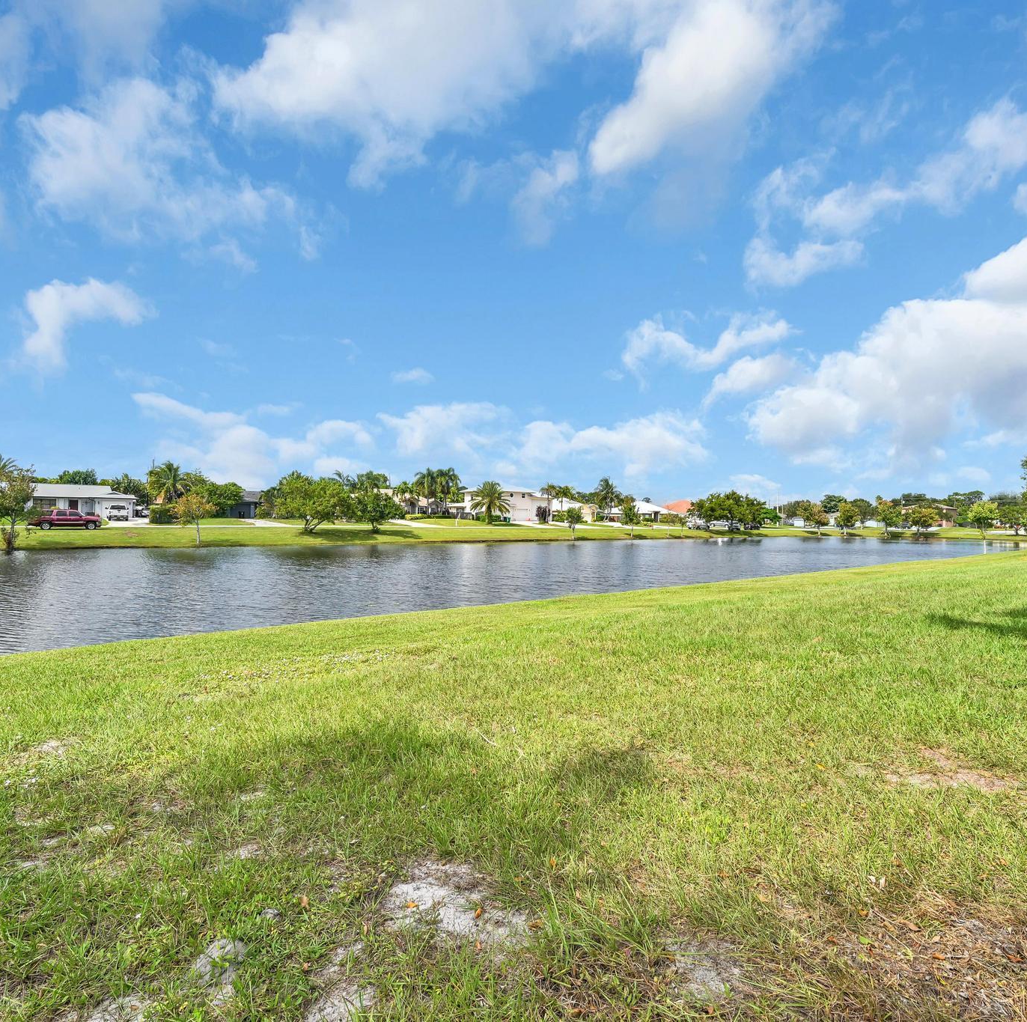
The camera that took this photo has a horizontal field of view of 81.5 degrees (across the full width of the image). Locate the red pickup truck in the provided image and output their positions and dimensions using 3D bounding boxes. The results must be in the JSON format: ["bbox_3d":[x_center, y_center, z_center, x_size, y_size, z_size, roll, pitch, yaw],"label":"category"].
[{"bbox_3d":[-40.853,0.756,54.500,5.630,1.880,2.020,1,-2,-38],"label":"red pickup truck"}]

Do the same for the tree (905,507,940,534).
[{"bbox_3d":[68.620,1.610,100.000,5.630,4.820,5.630,1,-2,-35],"label":"tree"}]

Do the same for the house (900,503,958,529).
[{"bbox_3d":[81.707,0.941,117.000,10.000,4.940,11.000,2,-2,-44],"label":"house"}]

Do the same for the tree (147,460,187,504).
[{"bbox_3d":[-45.504,-2.722,78.500,4.800,7.810,4.800,1,-1,-30],"label":"tree"}]

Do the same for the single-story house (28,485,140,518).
[{"bbox_3d":[-57.600,-1.280,78.600,13.000,4.500,11.500,1,-2,-35],"label":"single-story house"}]

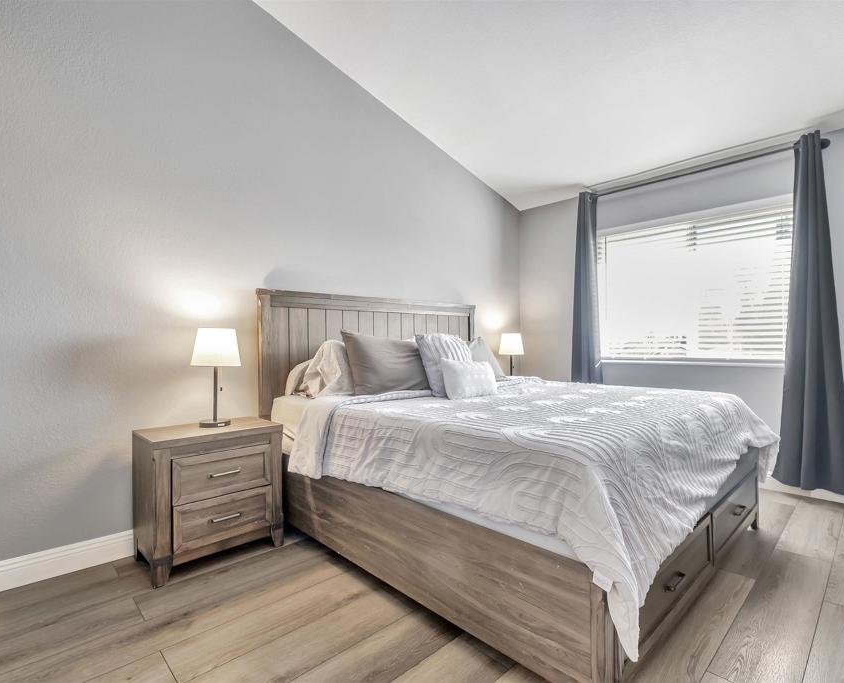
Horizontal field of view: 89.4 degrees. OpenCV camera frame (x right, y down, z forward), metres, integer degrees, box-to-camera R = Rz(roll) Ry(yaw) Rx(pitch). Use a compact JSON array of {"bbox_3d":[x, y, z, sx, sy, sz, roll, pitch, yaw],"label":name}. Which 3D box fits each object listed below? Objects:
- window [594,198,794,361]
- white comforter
[{"bbox_3d":[2.187,-0.428,3.563,0.098,1.224,1.461,0,-1,-43],"label":"window"},{"bbox_3d":[0.686,0.538,2.374,2.169,0.501,1.733,0,-1,-43],"label":"white comforter"}]

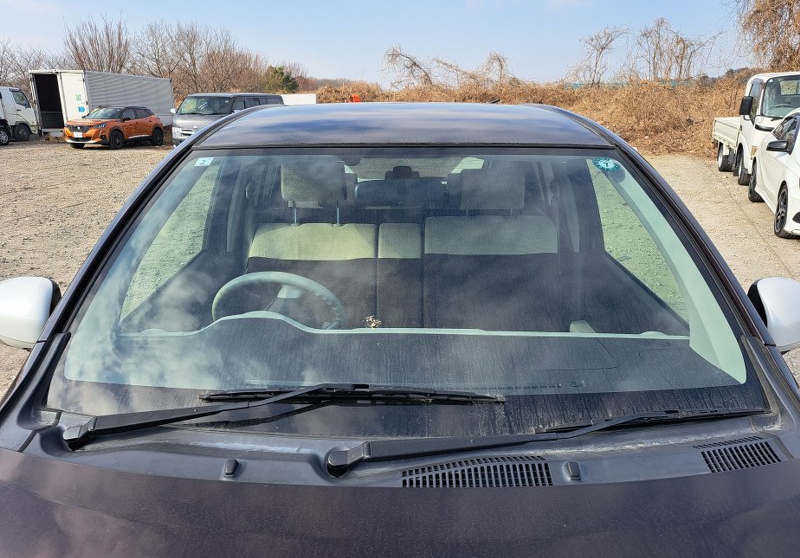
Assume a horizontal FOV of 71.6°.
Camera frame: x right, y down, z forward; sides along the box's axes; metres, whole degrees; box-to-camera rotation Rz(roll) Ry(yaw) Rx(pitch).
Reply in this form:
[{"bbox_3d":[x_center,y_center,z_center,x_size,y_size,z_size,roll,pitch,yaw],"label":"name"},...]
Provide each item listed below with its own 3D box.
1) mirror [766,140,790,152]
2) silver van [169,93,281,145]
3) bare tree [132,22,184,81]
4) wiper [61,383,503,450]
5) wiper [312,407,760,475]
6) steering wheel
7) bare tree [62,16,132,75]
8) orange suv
[{"bbox_3d":[4.740,-1.672,6.950,0.250,0.150,0.130,8,19,24],"label":"mirror"},{"bbox_3d":[-5.380,-5.030,18.050,1.750,1.970,4.750,3,18,10],"label":"silver van"},{"bbox_3d":[-14.194,-11.930,32.937,3.090,6.150,2.930,0,17,0],"label":"bare tree"},{"bbox_3d":[-0.205,0.226,0.996,0.775,0.055,0.085,-6,52,-2],"label":"wiper"},{"bbox_3d":[0.276,0.265,0.975,0.790,0.055,0.065,-5,52,-10],"label":"wiper"},{"bbox_3d":[-0.326,0.117,1.524,0.370,0.370,0.110,0,43,0],"label":"steering wheel"},{"bbox_3d":[-17.633,-12.080,32.890,4.150,6.460,3.940,0,17,0],"label":"bare tree"},{"bbox_3d":[-10.730,-5.790,21.040,1.790,1.550,4.300,3,18,9],"label":"orange suv"}]

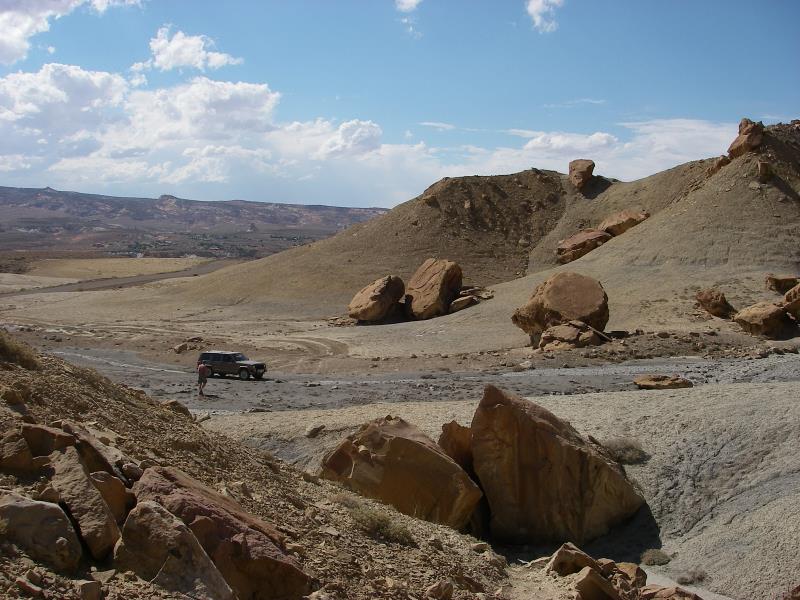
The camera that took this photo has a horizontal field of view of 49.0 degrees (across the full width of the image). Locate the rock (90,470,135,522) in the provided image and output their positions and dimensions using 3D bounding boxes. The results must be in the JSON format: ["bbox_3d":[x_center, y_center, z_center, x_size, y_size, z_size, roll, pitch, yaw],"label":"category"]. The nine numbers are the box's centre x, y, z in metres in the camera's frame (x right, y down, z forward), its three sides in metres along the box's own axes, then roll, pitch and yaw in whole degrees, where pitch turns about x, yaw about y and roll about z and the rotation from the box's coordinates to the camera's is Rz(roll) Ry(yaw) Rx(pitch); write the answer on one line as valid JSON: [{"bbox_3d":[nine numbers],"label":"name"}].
[{"bbox_3d":[-3.306,2.271,10.100,0.470,0.570,0.450,-2,5,-18],"label":"rock"}]

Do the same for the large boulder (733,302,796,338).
[{"bbox_3d":[27.394,1.465,66.000,4.100,2.600,3.200,2,5,22],"label":"large boulder"}]

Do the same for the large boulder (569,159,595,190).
[{"bbox_3d":[23.767,-16.369,115.000,3.300,4.100,3.100,0,5,0],"label":"large boulder"}]

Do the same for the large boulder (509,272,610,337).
[{"bbox_3d":[11.788,0.477,64.500,6.600,4.800,4.600,1,5,10],"label":"large boulder"}]

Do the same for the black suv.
[{"bbox_3d":[-10.560,4.117,55.200,4.250,1.680,1.800,2,5,20],"label":"black suv"}]

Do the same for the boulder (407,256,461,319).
[{"bbox_3d":[2.937,-0.921,77.000,5.000,5.200,4.000,1,5,10],"label":"boulder"}]

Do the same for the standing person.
[{"bbox_3d":[-10.360,4.123,46.300,0.520,1.790,0.360,0,5,0],"label":"standing person"}]

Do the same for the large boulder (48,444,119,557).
[{"bbox_3d":[-3.449,2.225,9.600,0.740,1.100,0.750,-2,5,-20],"label":"large boulder"}]

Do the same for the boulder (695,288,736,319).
[{"bbox_3d":[25.507,0.283,71.000,3.200,2.300,2.600,2,5,20],"label":"boulder"}]

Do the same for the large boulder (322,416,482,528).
[{"bbox_3d":[0.063,4.482,22.300,3.700,2.900,2.600,0,5,0],"label":"large boulder"}]

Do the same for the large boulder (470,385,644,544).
[{"bbox_3d":[4.099,4.308,23.000,4.200,3.750,2.700,1,5,9],"label":"large boulder"}]

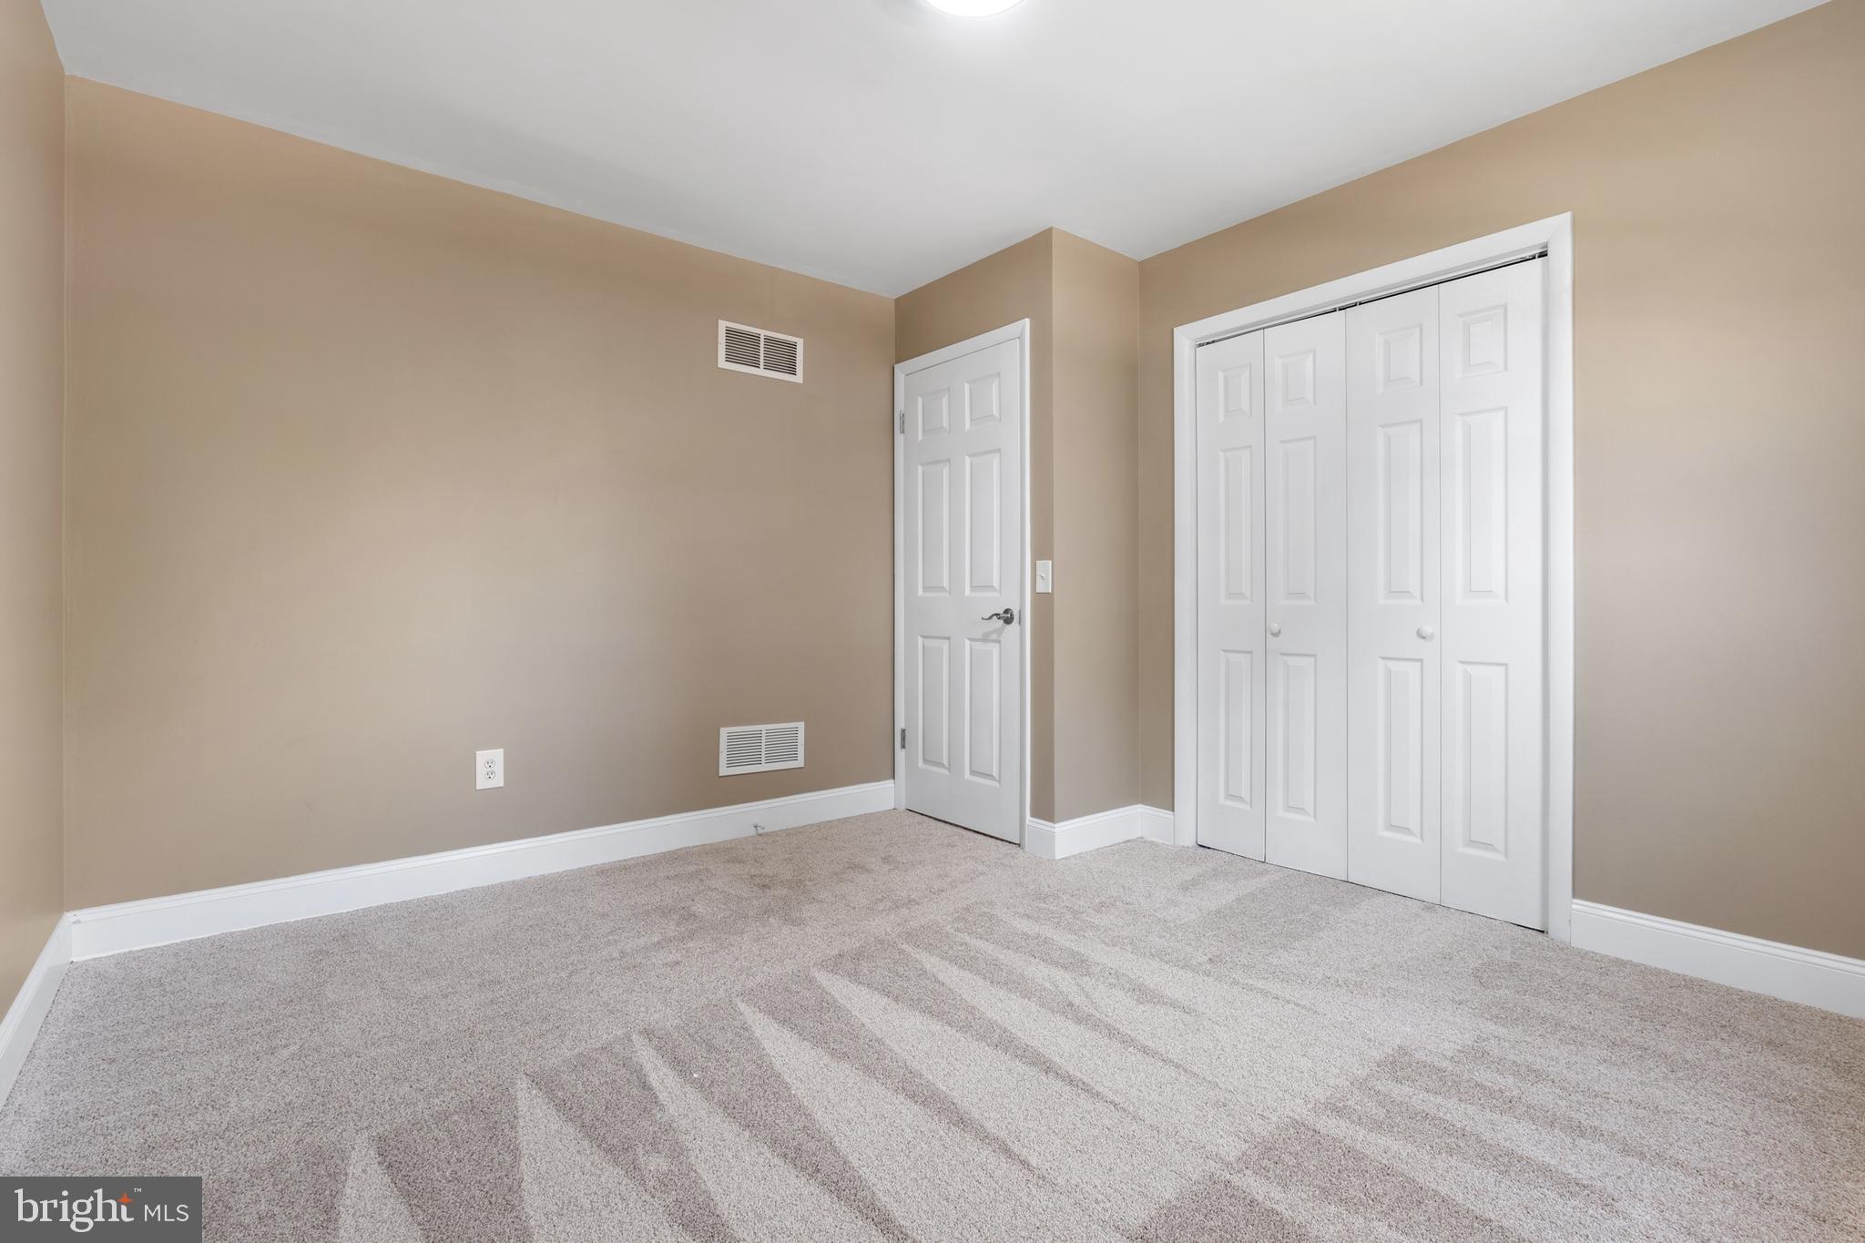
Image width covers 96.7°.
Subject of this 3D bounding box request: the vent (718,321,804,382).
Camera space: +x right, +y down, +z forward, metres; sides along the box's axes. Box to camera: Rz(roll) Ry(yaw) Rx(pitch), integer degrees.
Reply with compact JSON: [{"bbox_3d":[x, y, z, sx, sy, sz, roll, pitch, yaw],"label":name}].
[{"bbox_3d":[-0.739,-1.174,3.623,0.404,0.199,0.017,0,1,-39],"label":"vent"}]

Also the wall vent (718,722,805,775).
[{"bbox_3d":[-0.738,0.557,3.638,0.408,0.204,0.017,0,1,-39],"label":"wall vent"}]

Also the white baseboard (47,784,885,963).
[{"bbox_3d":[-1.290,0.871,3.192,2.841,0.136,0.016,0,1,-39],"label":"white baseboard"}]

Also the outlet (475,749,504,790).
[{"bbox_3d":[-1.577,0.528,2.959,0.087,0.134,0.009,0,1,-39],"label":"outlet"}]

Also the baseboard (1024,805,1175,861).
[{"bbox_3d":[0.697,0.870,3.423,0.569,0.136,0.314,0,1,-39],"label":"baseboard"}]

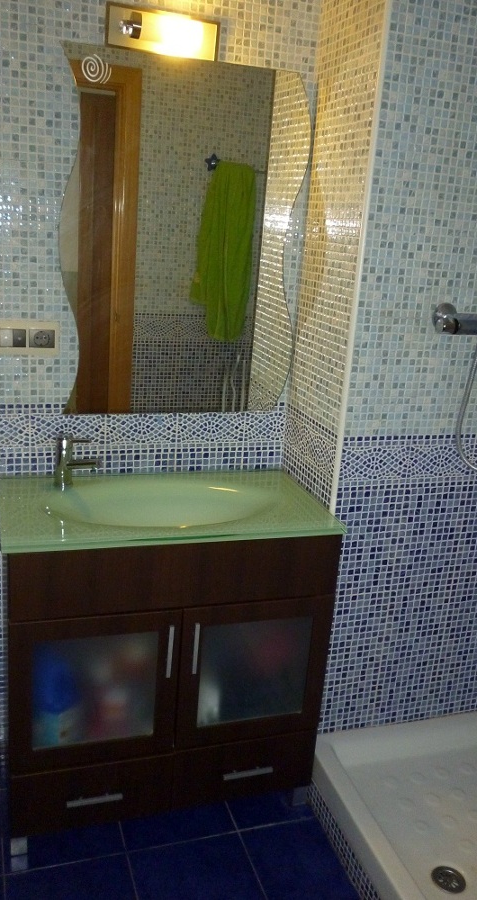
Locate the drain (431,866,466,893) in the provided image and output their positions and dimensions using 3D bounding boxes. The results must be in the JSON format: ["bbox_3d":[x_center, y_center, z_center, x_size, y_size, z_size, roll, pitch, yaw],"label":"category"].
[{"bbox_3d":[0.496,1.012,1.714,0.078,0.012,0.078,4,16,-1],"label":"drain"}]

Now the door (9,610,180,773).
[{"bbox_3d":[-0.340,0.581,1.754,0.395,0.411,0.024,-1,17,-18],"label":"door"}]

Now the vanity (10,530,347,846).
[{"bbox_3d":[-0.214,0.525,2.004,0.798,0.765,0.433,-1,17,-18],"label":"vanity"}]

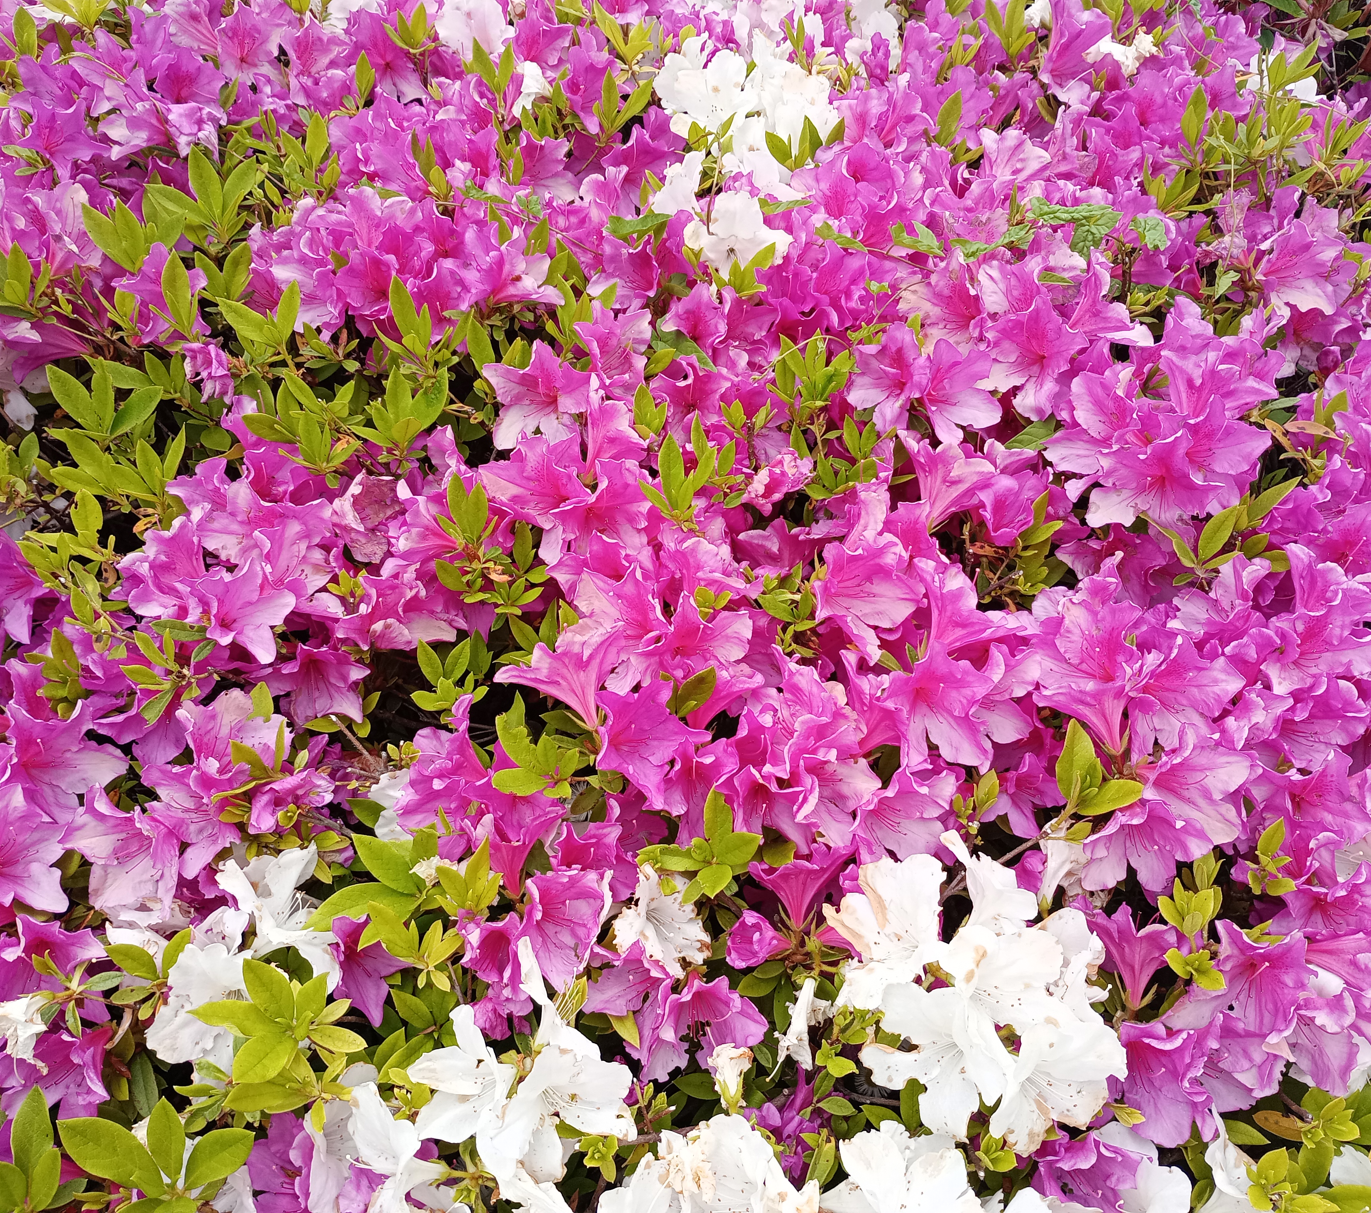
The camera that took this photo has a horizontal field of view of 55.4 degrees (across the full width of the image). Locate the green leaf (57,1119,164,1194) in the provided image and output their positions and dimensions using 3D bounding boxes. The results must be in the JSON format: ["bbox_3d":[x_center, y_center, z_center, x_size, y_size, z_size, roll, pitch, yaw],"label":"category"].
[{"bbox_3d":[-0.260,0.248,0.590,0.056,0.011,0.023,37,57,-5],"label":"green leaf"}]

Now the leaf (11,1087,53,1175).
[{"bbox_3d":[-0.328,0.266,0.655,0.022,0.054,0.009,9,11,-1],"label":"leaf"}]

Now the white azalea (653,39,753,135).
[{"bbox_3d":[0.016,-0.437,1.100,0.082,0.080,0.052,6,6,5],"label":"white azalea"}]

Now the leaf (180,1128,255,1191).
[{"bbox_3d":[-0.211,0.251,0.590,0.039,0.010,0.019,-40,69,-11],"label":"leaf"}]

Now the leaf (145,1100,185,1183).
[{"bbox_3d":[-0.234,0.242,0.590,0.018,0.009,0.035,-8,75,-14],"label":"leaf"}]

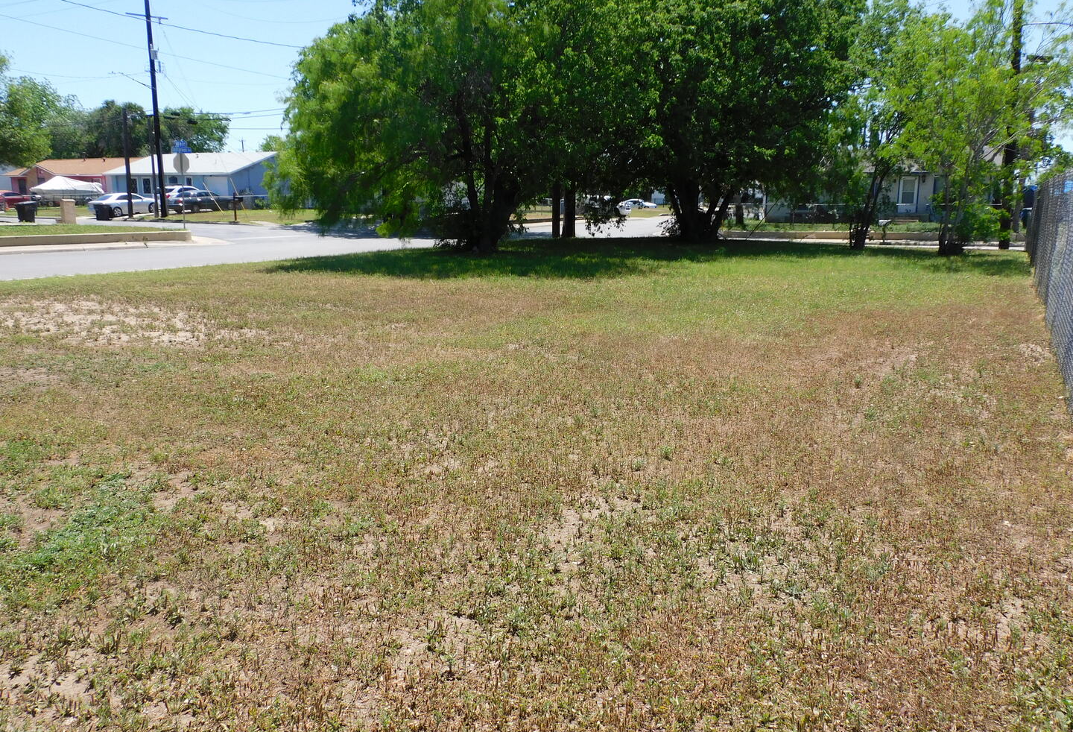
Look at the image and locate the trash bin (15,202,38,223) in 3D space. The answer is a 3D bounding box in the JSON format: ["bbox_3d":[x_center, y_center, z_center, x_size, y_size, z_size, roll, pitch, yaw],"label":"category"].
[{"bbox_3d":[-27.916,-8.424,47.557,0.700,1.110,0.820,5,12,25],"label":"trash bin"}]

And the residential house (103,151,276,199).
[{"bbox_3d":[-26.497,-15.228,71.458,14.549,4.338,9.513,6,13,28],"label":"residential house"}]

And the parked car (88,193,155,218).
[{"bbox_3d":[-28.771,-11.357,60.863,1.820,1.460,4.850,6,16,28],"label":"parked car"}]

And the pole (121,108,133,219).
[{"bbox_3d":[-26.269,-13.028,55.838,0.250,6.903,0.250,8,12,28],"label":"pole"}]

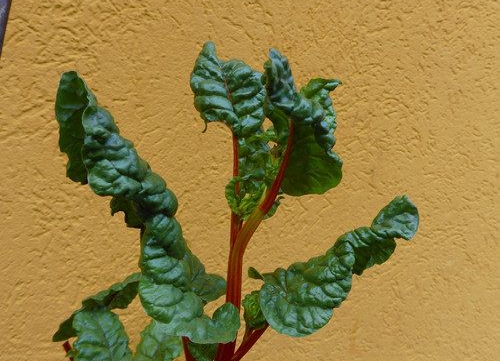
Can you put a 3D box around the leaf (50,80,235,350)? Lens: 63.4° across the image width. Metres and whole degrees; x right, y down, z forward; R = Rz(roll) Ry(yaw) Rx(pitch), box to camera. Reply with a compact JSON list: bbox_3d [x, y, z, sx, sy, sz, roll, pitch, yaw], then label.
[{"bbox_3d":[-0.154,0.043,0.550,0.135,0.410,0.130,-28,-6,5],"label":"leaf"}]

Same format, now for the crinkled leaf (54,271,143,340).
[{"bbox_3d":[-0.226,0.188,0.600,0.140,0.106,0.100,-1,-7,11],"label":"crinkled leaf"}]

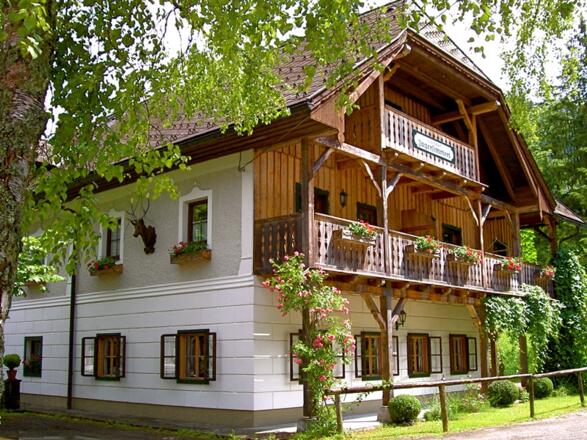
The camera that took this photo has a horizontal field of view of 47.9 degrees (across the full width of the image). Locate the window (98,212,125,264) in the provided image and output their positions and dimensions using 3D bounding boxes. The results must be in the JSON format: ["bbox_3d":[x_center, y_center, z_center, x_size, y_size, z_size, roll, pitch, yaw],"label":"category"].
[{"bbox_3d":[-4.890,0.517,17.762,1.171,1.402,0.192,-10,-15,41],"label":"window"}]

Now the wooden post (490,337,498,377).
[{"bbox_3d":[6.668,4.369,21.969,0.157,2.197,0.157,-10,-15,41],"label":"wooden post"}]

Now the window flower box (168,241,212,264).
[{"bbox_3d":[-2.406,0.723,15.288,1.248,0.480,0.288,-10,-15,41],"label":"window flower box"}]

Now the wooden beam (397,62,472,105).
[{"bbox_3d":[3.907,-3.787,18.223,0.163,0.173,4.704,-10,-15,41],"label":"wooden beam"}]

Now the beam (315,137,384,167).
[{"bbox_3d":[1.267,-1.564,14.925,0.190,0.190,2.550,-10,-15,41],"label":"beam"}]

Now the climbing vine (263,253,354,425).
[{"bbox_3d":[0.291,2.256,12.825,1.731,3.284,1.050,-1,-11,1],"label":"climbing vine"}]

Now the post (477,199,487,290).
[{"bbox_3d":[5.465,0.720,19.253,0.190,2.600,0.190,-10,-15,41],"label":"post"}]

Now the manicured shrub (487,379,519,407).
[{"bbox_3d":[5.622,4.682,17.760,0.797,0.739,0.797,-10,-15,41],"label":"manicured shrub"}]

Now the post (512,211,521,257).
[{"bbox_3d":[7.108,0.973,21.083,0.190,2.600,0.190,-10,-15,41],"label":"post"}]

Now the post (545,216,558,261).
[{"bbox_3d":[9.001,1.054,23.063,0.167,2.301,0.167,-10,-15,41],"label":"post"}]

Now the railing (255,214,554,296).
[{"bbox_3d":[4.073,1.421,18.526,1.560,1.200,13.000,-10,-15,41],"label":"railing"}]

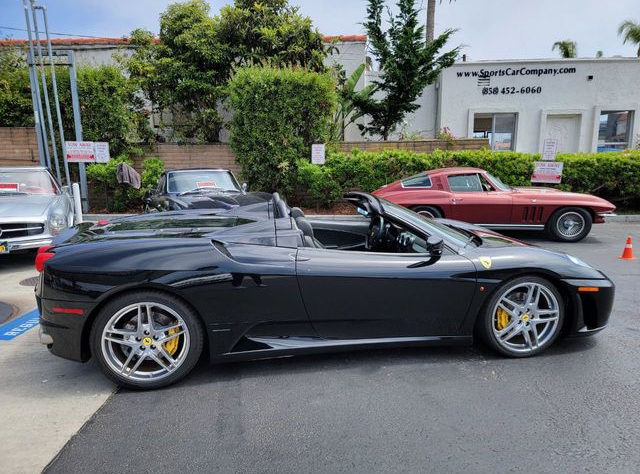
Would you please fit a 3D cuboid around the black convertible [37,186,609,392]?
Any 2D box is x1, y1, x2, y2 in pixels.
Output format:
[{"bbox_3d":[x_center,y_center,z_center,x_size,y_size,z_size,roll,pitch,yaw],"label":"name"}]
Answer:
[{"bbox_3d":[0.140,0.195,3.870,4.500,1.190,1.930,-2,10,-9],"label":"black convertible"}]

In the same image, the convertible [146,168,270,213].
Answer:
[{"bbox_3d":[-2.176,-0.609,8.268,1.720,1.270,4.350,-6,11,-27],"label":"convertible"}]

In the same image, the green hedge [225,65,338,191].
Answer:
[{"bbox_3d":[-0.932,-2.315,10.965,2.600,3.400,1.400,0,10,0],"label":"green hedge"}]

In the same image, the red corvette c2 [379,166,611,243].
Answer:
[{"bbox_3d":[3.064,-0.678,8.531,4.440,1.270,1.770,1,10,8],"label":"red corvette c2"}]

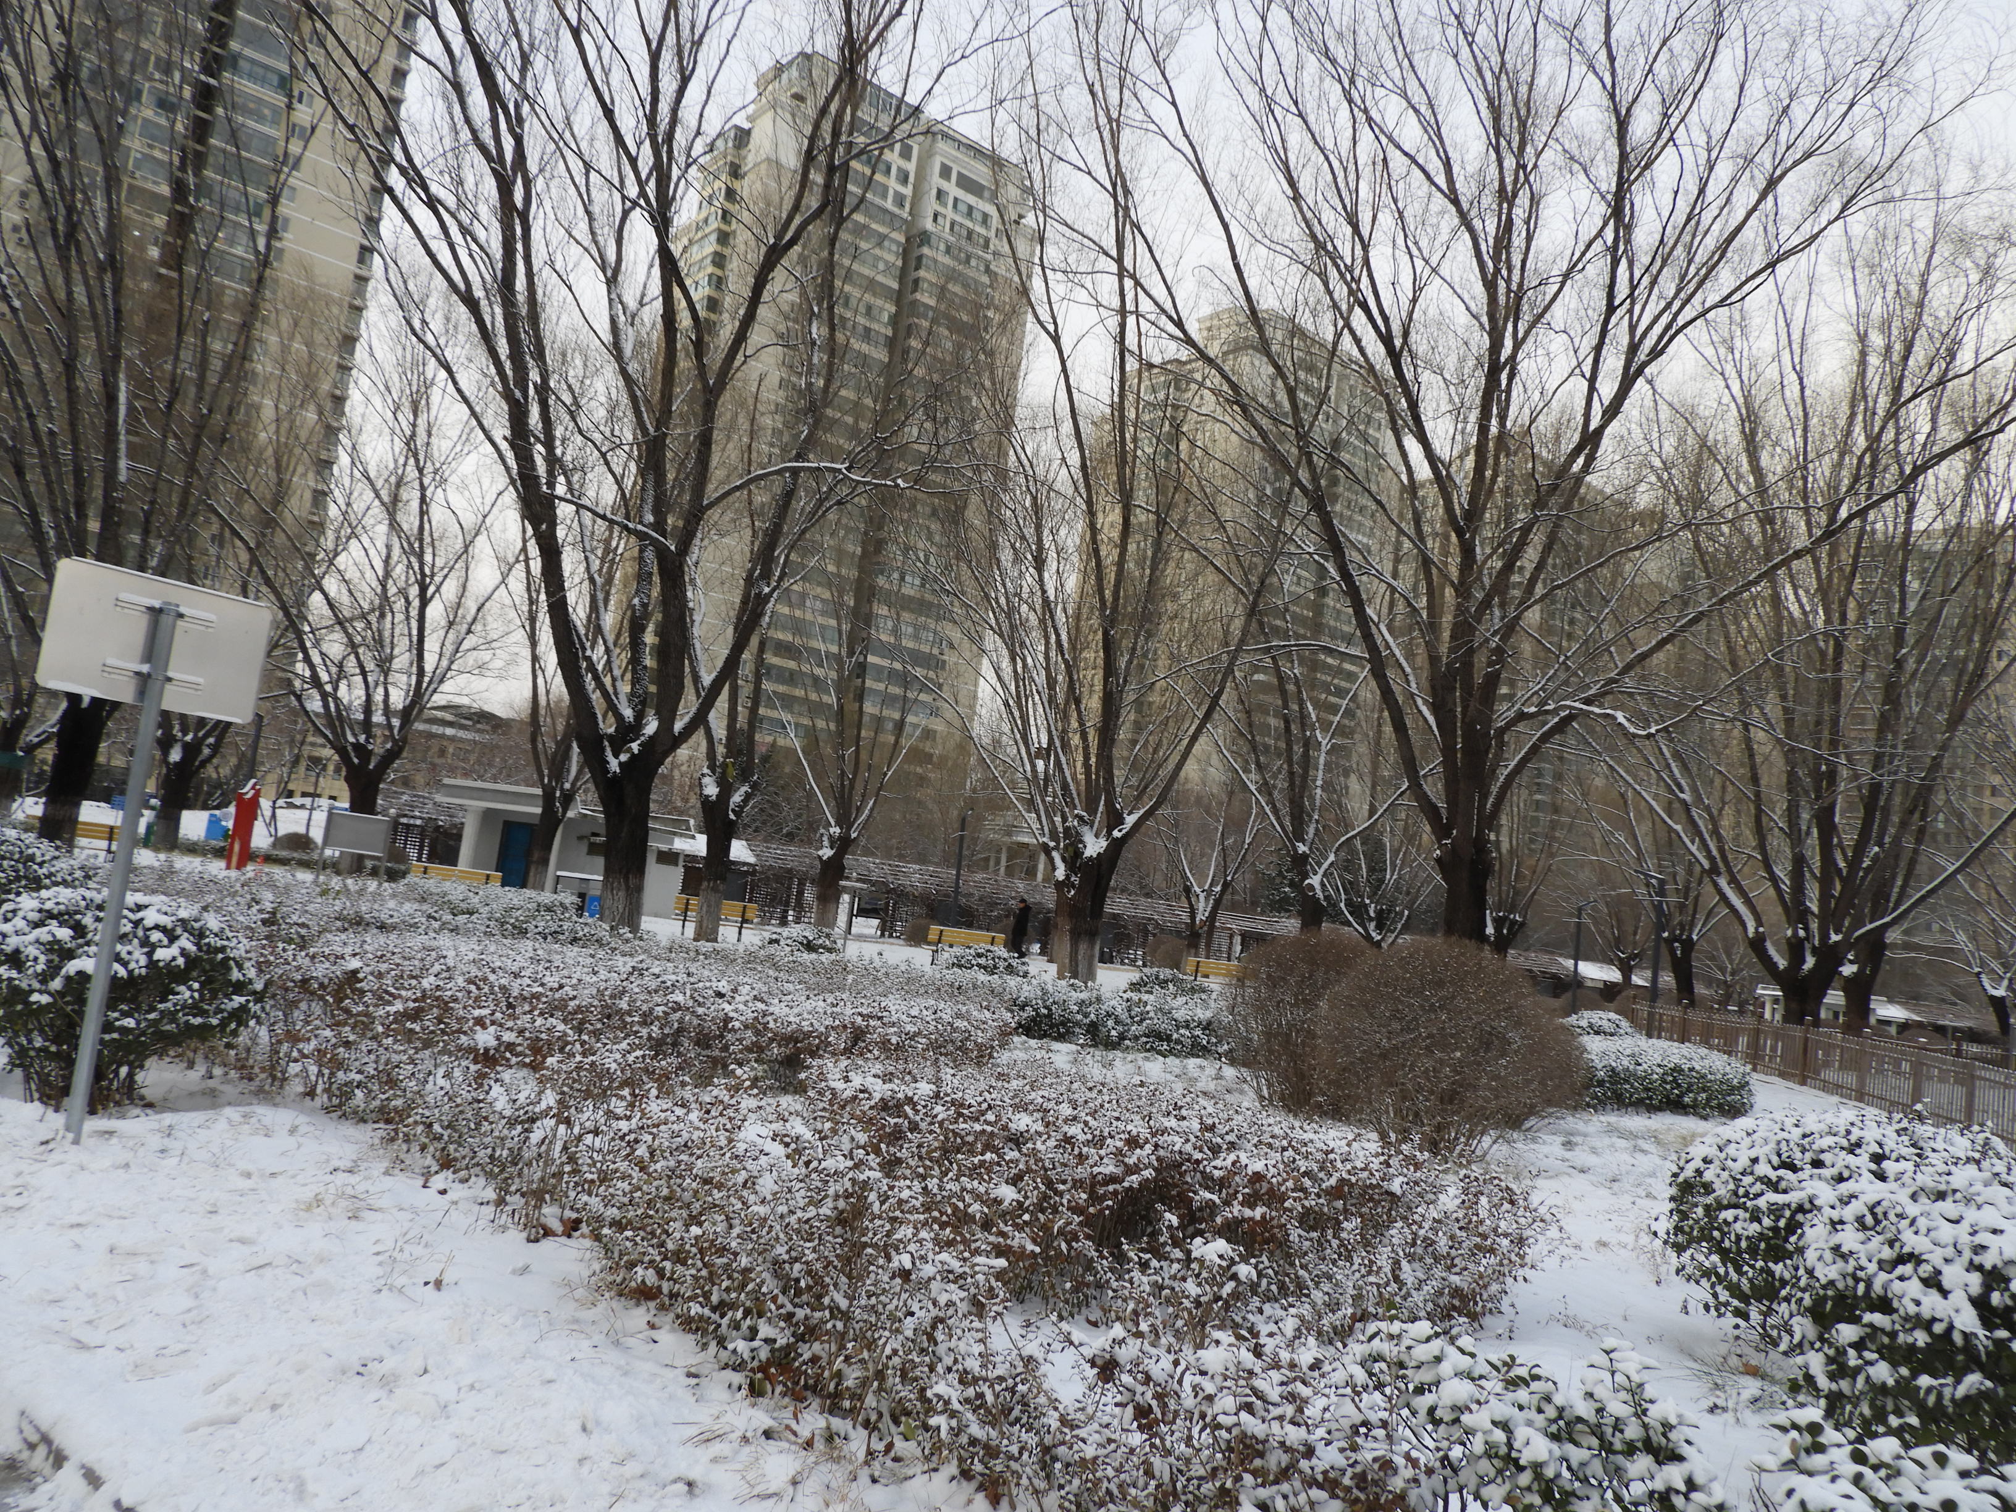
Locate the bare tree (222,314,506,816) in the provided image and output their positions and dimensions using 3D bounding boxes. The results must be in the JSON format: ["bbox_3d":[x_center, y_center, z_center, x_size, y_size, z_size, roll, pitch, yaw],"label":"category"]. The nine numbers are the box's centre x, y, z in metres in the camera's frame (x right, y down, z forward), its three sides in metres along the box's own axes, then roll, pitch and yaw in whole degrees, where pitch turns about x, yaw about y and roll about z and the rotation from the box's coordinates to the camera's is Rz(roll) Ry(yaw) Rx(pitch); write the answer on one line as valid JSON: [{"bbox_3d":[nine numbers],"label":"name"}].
[{"bbox_3d":[-19.332,-4.037,42.000,7.400,15.200,7.200,10,-7,-24],"label":"bare tree"}]

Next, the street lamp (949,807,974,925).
[{"bbox_3d":[-1.379,3.599,41.213,0.550,4.150,0.300,7,-6,0],"label":"street lamp"}]

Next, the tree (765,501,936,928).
[{"bbox_3d":[-3.849,-0.727,35.054,3.900,10.800,3.900,7,-6,0],"label":"tree"}]

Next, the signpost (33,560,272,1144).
[{"bbox_3d":[-3.922,0.437,6.193,0.120,2.470,0.870,1,-8,44],"label":"signpost"}]

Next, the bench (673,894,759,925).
[{"bbox_3d":[-6.319,3.549,30.200,1.760,0.820,0.580,8,-6,-12],"label":"bench"}]

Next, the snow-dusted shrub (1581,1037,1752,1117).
[{"bbox_3d":[8.414,4.191,18.440,2.450,0.770,1.900,4,-7,25],"label":"snow-dusted shrub"}]

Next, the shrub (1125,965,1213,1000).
[{"bbox_3d":[2.945,4.251,25.500,1.600,0.650,1.500,6,-6,6],"label":"shrub"}]

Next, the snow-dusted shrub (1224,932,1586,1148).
[{"bbox_3d":[3.593,2.486,12.487,2.750,1.700,2.400,5,-6,17],"label":"snow-dusted shrub"}]

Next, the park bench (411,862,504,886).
[{"bbox_3d":[-10.768,2.646,27.241,1.650,0.800,0.600,8,-6,-11],"label":"park bench"}]

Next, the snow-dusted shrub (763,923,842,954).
[{"bbox_3d":[-4.136,3.656,28.235,1.450,0.680,1.350,8,-6,-7],"label":"snow-dusted shrub"}]

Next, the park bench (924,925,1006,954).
[{"bbox_3d":[-0.877,4.136,29.441,1.650,0.800,0.600,9,-6,-14],"label":"park bench"}]

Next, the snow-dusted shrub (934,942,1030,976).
[{"bbox_3d":[-0.496,4.041,27.500,1.850,0.660,1.600,7,-6,-1],"label":"snow-dusted shrub"}]

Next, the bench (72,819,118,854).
[{"bbox_3d":[-20.910,1.924,31.400,1.820,0.820,0.580,11,-7,-33],"label":"bench"}]

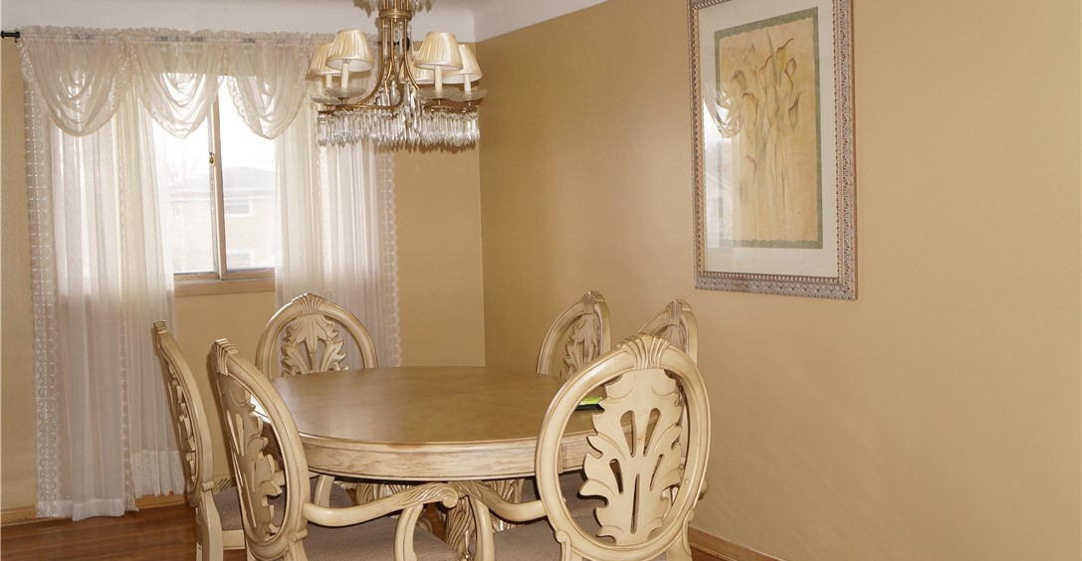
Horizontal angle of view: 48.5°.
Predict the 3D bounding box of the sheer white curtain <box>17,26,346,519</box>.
[{"bbox_3d":[-1.623,-0.058,5.842,1.611,2.314,0.160,-3,4,-23],"label":"sheer white curtain"}]

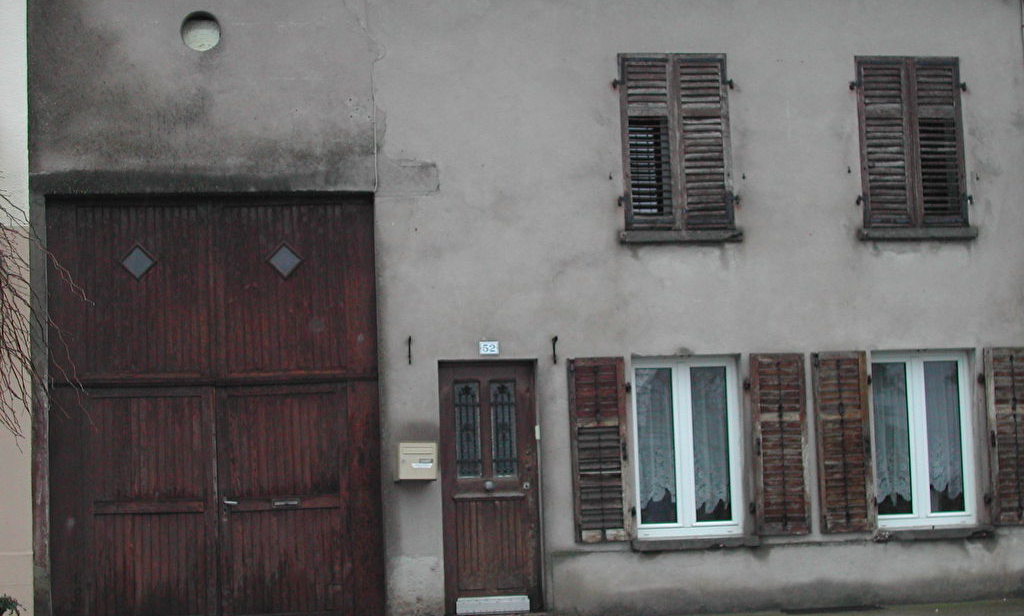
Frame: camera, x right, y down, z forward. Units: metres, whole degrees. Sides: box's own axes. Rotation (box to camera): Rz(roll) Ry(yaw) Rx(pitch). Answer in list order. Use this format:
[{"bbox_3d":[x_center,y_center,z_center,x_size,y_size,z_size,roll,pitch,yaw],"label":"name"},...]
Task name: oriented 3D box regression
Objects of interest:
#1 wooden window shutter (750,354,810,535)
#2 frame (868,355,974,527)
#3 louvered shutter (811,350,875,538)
[{"bbox_3d":[2.295,1.167,16.966,0.484,1.538,0.050,-1,-6,-10],"label":"wooden window shutter"},{"bbox_3d":[3.588,1.155,17.418,0.961,1.546,0.090,-1,-6,-10],"label":"frame"},{"bbox_3d":[2.847,1.158,17.063,0.493,1.537,0.050,-1,-6,-10],"label":"louvered shutter"}]

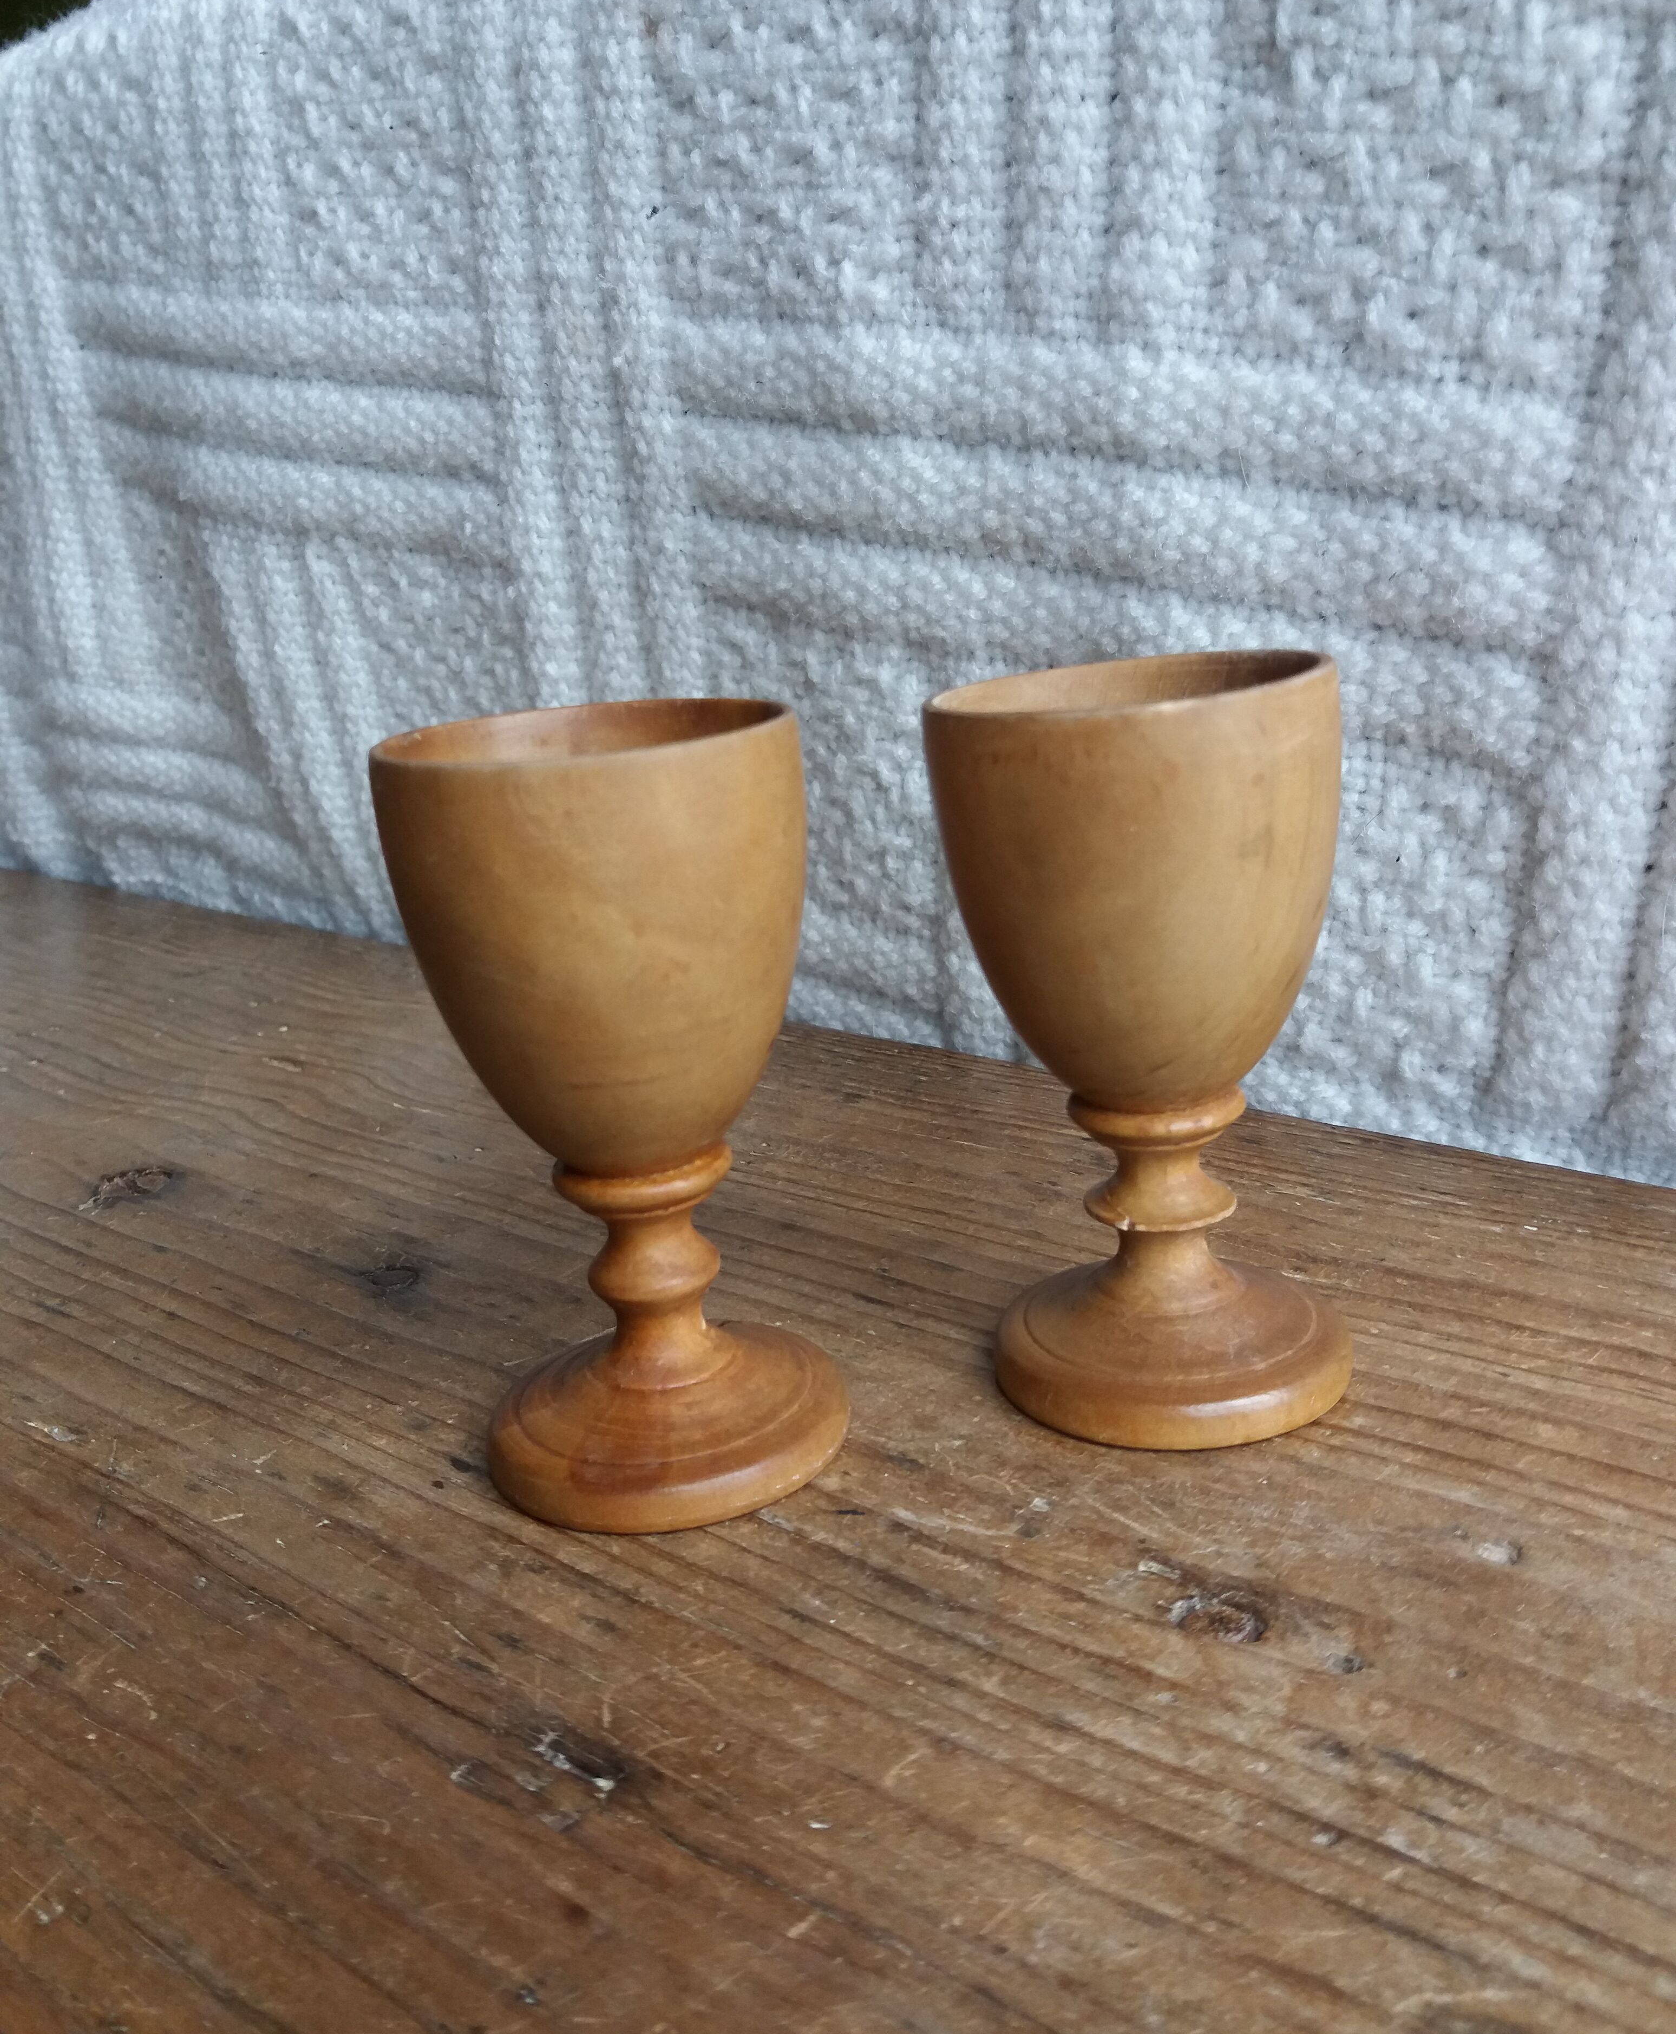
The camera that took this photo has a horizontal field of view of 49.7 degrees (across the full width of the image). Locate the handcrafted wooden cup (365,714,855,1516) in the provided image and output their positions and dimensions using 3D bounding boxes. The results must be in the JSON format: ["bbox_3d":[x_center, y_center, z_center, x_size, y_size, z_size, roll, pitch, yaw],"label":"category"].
[{"bbox_3d":[-0.029,0.011,0.244,0.056,0.100,0.056,-6,16,0],"label":"handcrafted wooden cup"}]

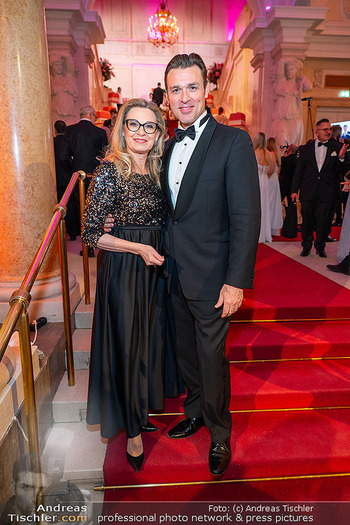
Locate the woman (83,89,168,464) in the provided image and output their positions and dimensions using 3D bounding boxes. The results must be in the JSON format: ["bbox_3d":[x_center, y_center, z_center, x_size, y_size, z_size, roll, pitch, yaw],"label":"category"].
[{"bbox_3d":[-0.220,0.151,1.699,0.470,1.720,0.440,-1,14,-8],"label":"woman"}]

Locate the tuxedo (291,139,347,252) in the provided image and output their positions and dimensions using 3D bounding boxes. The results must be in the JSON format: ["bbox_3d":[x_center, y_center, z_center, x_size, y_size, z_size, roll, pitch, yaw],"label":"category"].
[{"bbox_3d":[1.892,-0.881,4.635,0.700,1.460,0.380,4,14,12],"label":"tuxedo"}]

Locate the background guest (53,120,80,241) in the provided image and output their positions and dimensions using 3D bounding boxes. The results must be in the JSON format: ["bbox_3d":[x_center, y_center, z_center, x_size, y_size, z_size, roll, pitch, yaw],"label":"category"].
[{"bbox_3d":[-1.627,-1.209,5.252,0.500,1.730,0.340,2,14,5],"label":"background guest"}]

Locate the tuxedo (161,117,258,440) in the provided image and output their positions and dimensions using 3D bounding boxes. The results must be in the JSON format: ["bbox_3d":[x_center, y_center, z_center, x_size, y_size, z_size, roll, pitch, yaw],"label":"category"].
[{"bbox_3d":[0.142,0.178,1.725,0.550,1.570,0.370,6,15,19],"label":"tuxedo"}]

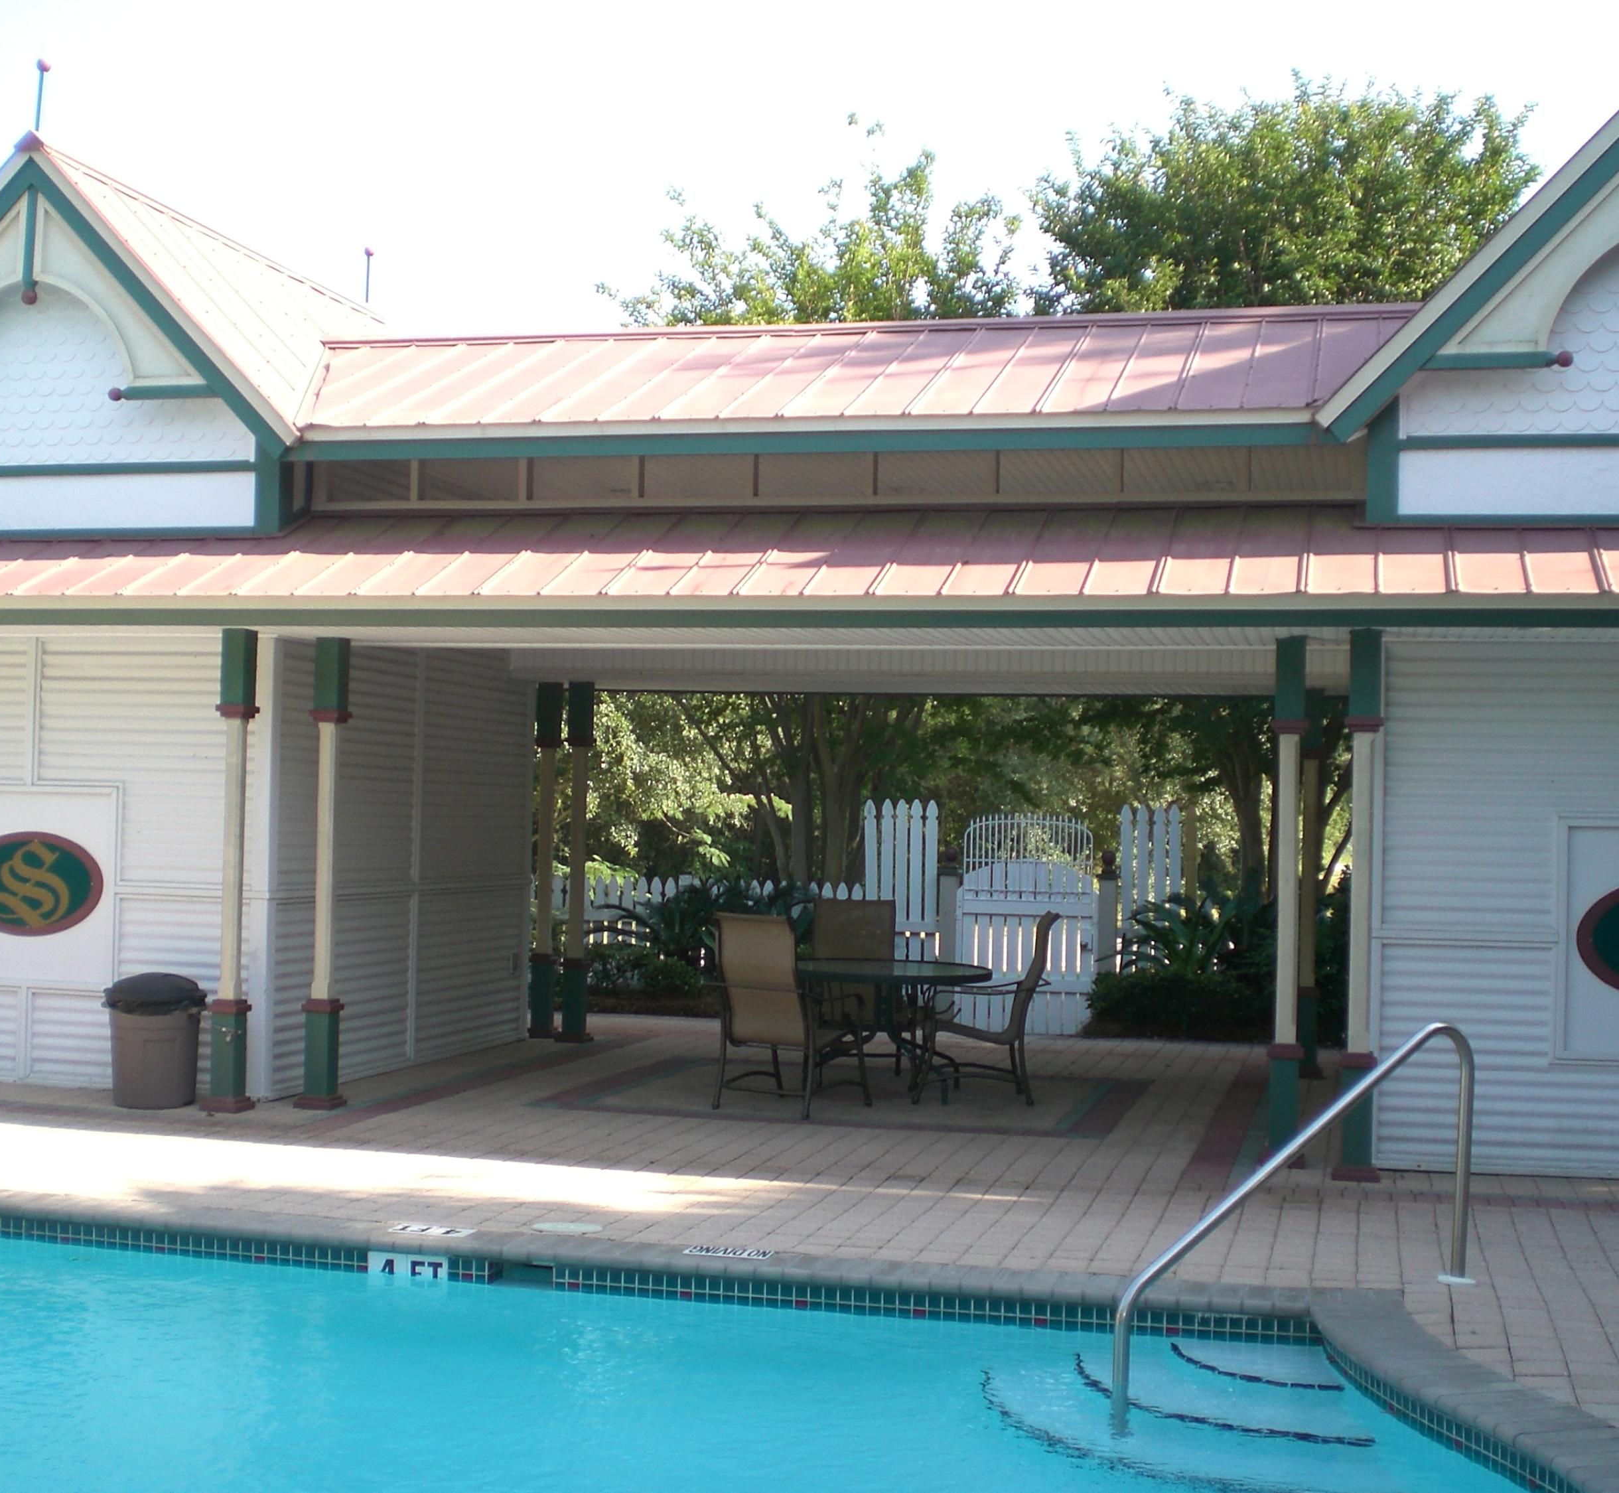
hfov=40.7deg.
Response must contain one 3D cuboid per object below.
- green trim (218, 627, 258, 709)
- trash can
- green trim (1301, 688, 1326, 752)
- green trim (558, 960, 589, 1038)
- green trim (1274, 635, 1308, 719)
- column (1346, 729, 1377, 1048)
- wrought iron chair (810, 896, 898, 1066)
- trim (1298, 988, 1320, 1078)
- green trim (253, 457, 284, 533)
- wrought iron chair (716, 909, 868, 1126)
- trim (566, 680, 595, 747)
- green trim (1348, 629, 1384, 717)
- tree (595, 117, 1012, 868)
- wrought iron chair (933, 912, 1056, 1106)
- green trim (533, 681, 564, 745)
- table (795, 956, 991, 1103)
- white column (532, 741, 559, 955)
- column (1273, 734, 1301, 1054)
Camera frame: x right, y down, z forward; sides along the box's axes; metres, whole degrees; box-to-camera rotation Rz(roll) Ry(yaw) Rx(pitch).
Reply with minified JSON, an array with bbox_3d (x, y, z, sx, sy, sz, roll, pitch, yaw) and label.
[{"bbox_3d":[-2.883,-0.386,11.040,0.136,0.392,0.136,1,-2,15],"label":"green trim"},{"bbox_3d":[-3.330,1.487,11.108,0.516,0.665,0.500,1,-2,0],"label":"trash can"},{"bbox_3d":[3.142,-0.166,13.608,0.129,0.382,0.129,1,-2,15],"label":"green trim"},{"bbox_3d":[-1.579,1.709,14.689,0.160,0.480,0.160,1,-2,13],"label":"green trim"},{"bbox_3d":[2.215,-0.318,10.047,0.140,0.385,0.140,1,-2,13],"label":"green trim"},{"bbox_3d":[2.434,0.642,9.625,0.096,1.405,0.096,1,-2,15],"label":"column"},{"bbox_3d":[0.310,1.455,12.920,0.620,1.045,0.760,2,-2,-10],"label":"wrought iron chair"},{"bbox_3d":[3.099,1.761,13.547,0.136,0.526,0.136,1,-2,15],"label":"trim"},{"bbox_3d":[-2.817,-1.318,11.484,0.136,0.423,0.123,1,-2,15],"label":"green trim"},{"bbox_3d":[-0.116,1.408,11.596,0.620,1.045,0.770,0,-2,33],"label":"wrought iron chair"},{"bbox_3d":[-1.543,-0.231,14.745,0.145,0.410,0.145,1,-2,13],"label":"trim"},{"bbox_3d":[2.486,-0.327,9.748,0.145,0.385,0.145,1,-2,13],"label":"green trim"},{"bbox_3d":[0.032,-1.557,18.500,3.700,7.350,3.700,1,-2,13],"label":"tree"},{"bbox_3d":[0.982,1.431,12.152,0.762,1.039,0.616,1,-2,-3],"label":"wrought iron chair"},{"bbox_3d":[-1.763,-0.210,14.915,0.136,0.433,0.136,1,-2,15],"label":"green trim"},{"bbox_3d":[0.421,1.590,12.223,1.194,0.701,1.194,1,-2,0],"label":"table"},{"bbox_3d":[-1.784,0.715,14.885,0.096,1.405,0.096,1,-2,15],"label":"white column"},{"bbox_3d":[2.188,0.648,9.980,0.096,1.405,0.096,1,-2,15],"label":"column"}]

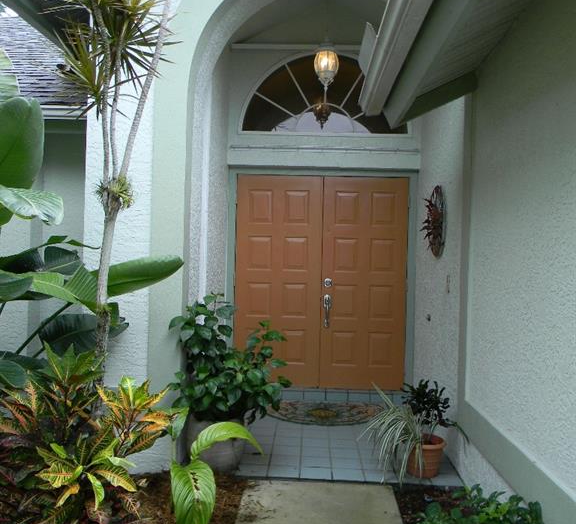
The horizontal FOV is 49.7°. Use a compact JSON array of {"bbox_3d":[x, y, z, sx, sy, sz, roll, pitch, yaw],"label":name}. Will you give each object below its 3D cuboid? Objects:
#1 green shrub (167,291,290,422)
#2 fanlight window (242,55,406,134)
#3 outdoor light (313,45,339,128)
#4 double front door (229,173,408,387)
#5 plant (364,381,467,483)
[{"bbox_3d":[-0.379,0.630,4.220,0.810,0.840,0.650,1,2,2],"label":"green shrub"},{"bbox_3d":[0.359,-1.578,5.890,1.587,0.763,0.070,1,2,2],"label":"fanlight window"},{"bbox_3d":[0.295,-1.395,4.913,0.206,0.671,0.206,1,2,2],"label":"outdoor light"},{"bbox_3d":[0.319,0.200,5.959,1.628,2.031,0.070,1,2,2],"label":"double front door"},{"bbox_3d":[0.844,1.108,4.120,0.620,0.619,0.550,1,2,2],"label":"plant"}]

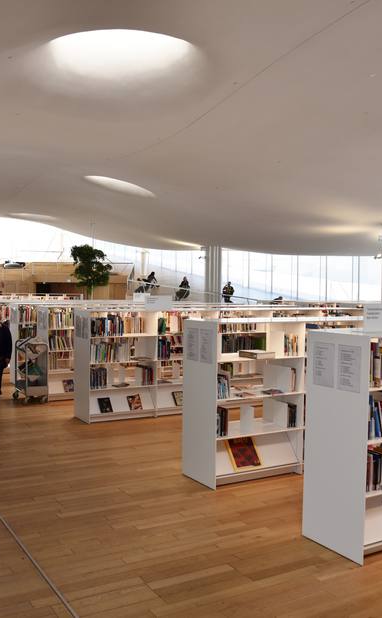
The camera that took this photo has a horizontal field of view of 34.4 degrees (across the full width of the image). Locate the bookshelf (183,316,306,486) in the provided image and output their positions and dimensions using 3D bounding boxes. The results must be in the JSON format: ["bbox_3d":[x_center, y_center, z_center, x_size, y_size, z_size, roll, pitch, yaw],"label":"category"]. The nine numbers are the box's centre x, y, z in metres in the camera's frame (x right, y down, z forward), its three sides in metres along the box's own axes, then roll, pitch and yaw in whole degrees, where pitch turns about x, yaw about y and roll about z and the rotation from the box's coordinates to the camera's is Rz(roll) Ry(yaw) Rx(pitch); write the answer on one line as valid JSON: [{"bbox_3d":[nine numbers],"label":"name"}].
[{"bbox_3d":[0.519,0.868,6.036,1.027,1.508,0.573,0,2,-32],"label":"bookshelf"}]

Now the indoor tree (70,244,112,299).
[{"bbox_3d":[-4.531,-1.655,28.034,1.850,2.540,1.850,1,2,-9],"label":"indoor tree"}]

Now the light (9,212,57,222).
[{"bbox_3d":[-8.927,-5.186,35.000,2.700,0.450,2.500,0,2,-14],"label":"light"}]

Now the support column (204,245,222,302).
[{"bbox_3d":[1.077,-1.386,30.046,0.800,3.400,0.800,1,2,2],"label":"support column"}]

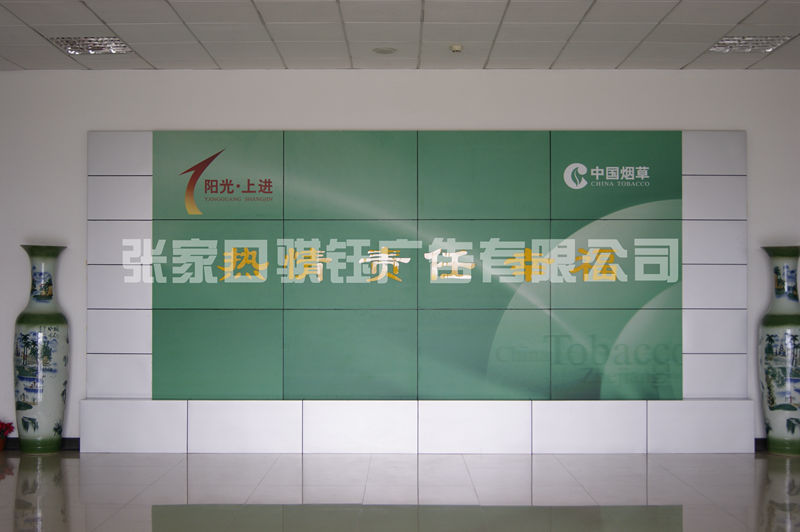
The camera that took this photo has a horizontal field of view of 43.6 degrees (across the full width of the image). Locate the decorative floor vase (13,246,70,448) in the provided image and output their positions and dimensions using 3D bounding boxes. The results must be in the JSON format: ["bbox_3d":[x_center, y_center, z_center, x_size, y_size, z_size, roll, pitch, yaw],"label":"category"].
[{"bbox_3d":[-3.183,0.742,8.827,0.507,1.835,0.507,0,-1,0],"label":"decorative floor vase"}]

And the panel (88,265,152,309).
[{"bbox_3d":[-2.516,0.187,8.998,0.584,0.401,0.040,0,-1,0],"label":"panel"}]

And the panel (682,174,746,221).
[{"bbox_3d":[2.873,-0.620,9.081,0.597,0.408,0.030,0,-1,0],"label":"panel"}]

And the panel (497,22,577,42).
[{"bbox_3d":[1.070,-1.839,7.824,0.600,0.020,0.600,0,-1,0],"label":"panel"}]

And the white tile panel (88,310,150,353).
[{"bbox_3d":[-2.519,0.593,8.992,0.600,0.400,0.030,0,-1,0],"label":"white tile panel"}]

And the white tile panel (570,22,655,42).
[{"bbox_3d":[1.660,-1.826,7.804,0.600,0.020,0.570,0,-1,0],"label":"white tile panel"}]

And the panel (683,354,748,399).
[{"bbox_3d":[2.830,0.989,9.001,0.584,0.404,0.050,0,-1,0],"label":"panel"}]

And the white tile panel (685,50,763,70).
[{"bbox_3d":[2.877,-1.817,8.830,0.600,0.020,0.600,0,-1,0],"label":"white tile panel"}]

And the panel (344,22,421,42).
[{"bbox_3d":[-0.130,-1.841,7.825,0.600,0.020,0.600,0,-1,0],"label":"panel"}]

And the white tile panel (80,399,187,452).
[{"bbox_3d":[-2.320,1.402,8.735,0.935,0.458,0.050,0,-1,0],"label":"white tile panel"}]

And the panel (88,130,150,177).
[{"bbox_3d":[-2.525,-1.017,9.030,0.583,0.407,0.050,0,-1,0],"label":"panel"}]

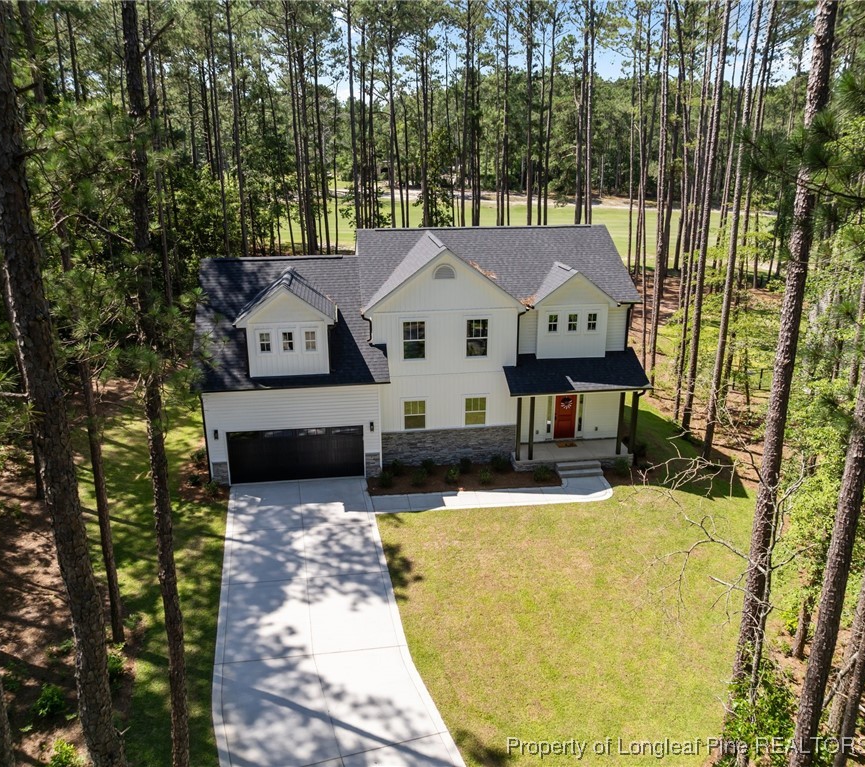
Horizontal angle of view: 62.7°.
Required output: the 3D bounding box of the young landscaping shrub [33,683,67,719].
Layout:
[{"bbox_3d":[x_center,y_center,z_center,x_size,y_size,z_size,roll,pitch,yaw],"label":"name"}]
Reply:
[{"bbox_3d":[-8.943,7.391,16.587,0.680,0.720,0.680,-3,18,-7],"label":"young landscaping shrub"}]

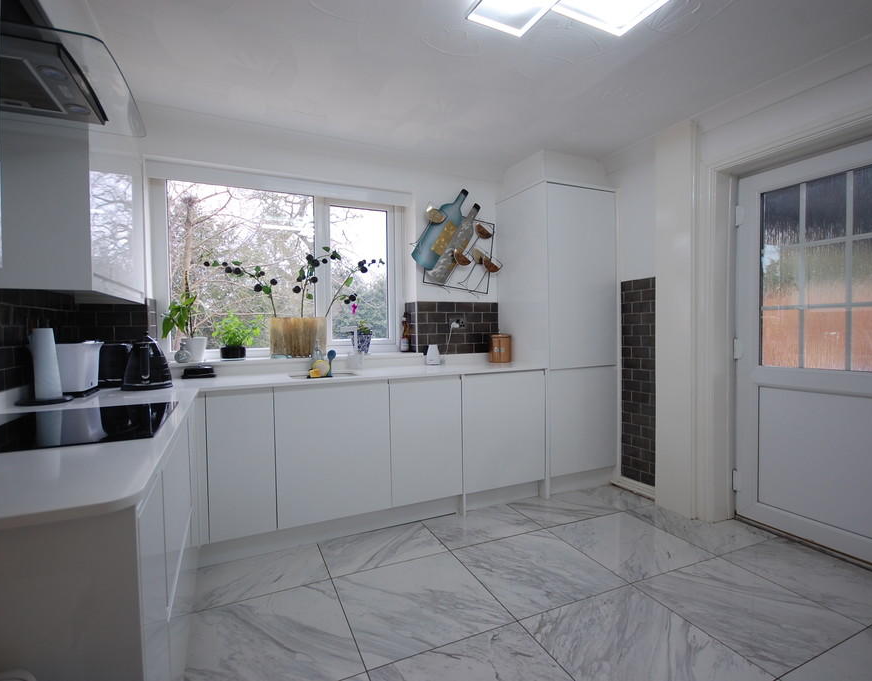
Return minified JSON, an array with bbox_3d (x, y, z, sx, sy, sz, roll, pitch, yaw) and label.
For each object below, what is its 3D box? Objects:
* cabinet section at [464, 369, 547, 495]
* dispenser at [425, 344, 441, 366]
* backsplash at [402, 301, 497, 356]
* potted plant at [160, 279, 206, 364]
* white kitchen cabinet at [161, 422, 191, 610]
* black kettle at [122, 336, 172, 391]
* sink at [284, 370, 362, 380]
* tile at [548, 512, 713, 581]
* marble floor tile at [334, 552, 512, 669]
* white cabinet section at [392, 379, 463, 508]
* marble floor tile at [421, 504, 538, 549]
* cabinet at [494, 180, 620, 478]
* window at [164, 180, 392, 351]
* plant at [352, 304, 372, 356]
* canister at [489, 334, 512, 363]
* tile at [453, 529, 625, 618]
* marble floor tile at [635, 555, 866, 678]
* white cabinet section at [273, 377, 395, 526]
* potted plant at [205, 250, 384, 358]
[{"bbox_3d":[0.335,0.567,2.950,0.613,0.722,0.540,-1,1,-24],"label":"cabinet section"},{"bbox_3d":[-0.022,0.110,3.049,0.105,0.150,0.090,-1,2,-25],"label":"dispenser"},{"bbox_3d":[0.160,-0.094,3.217,0.740,0.390,0.025,-1,2,-25],"label":"backsplash"},{"bbox_3d":[-1.472,-0.118,2.491,0.235,0.490,0.220,-1,2,-25],"label":"potted plant"},{"bbox_3d":[-1.067,0.533,1.314,0.500,0.420,0.620,-1,2,-25],"label":"white kitchen cabinet"},{"bbox_3d":[-1.364,0.102,2.005,0.200,0.258,0.220,-2,2,-34],"label":"black kettle"},{"bbox_3d":[-0.633,0.290,2.443,0.420,0.180,0.390,-1,1,-26],"label":"sink"},{"bbox_3d":[1.022,1.080,2.278,0.595,0.010,0.590,-1,1,-23],"label":"tile"},{"bbox_3d":[-0.078,1.104,1.816,0.600,0.010,0.585,-1,2,-24],"label":"marble floor tile"},{"bbox_3d":[-0.160,0.574,2.730,0.446,0.722,0.540,-1,1,-24],"label":"white cabinet section"},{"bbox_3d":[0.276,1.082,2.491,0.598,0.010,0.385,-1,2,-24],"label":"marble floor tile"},{"bbox_3d":[0.904,-0.043,3.275,0.620,2.065,0.600,-1,1,-26],"label":"cabinet"},{"bbox_3d":[-0.969,-0.453,2.893,1.490,1.085,0.080,-1,1,-26],"label":"window"},{"bbox_3d":[-0.515,-0.078,3.022,0.145,0.355,0.140,-1,2,-25],"label":"plant"},{"bbox_3d":[0.483,0.061,3.205,0.165,0.205,0.165,0,1,0],"label":"canister"},{"bbox_3d":[0.476,1.088,2.047,0.600,0.010,0.593,-1,1,-24],"label":"tile"},{"bbox_3d":[1.247,1.087,1.748,0.588,0.010,0.577,-1,1,-23],"label":"marble floor tile"},{"bbox_3d":[-0.641,0.581,2.516,0.597,0.722,0.540,-1,1,-24],"label":"white cabinet section"},{"bbox_3d":[-0.873,-0.236,2.787,1.120,0.700,0.240,-1,2,-25],"label":"potted plant"}]

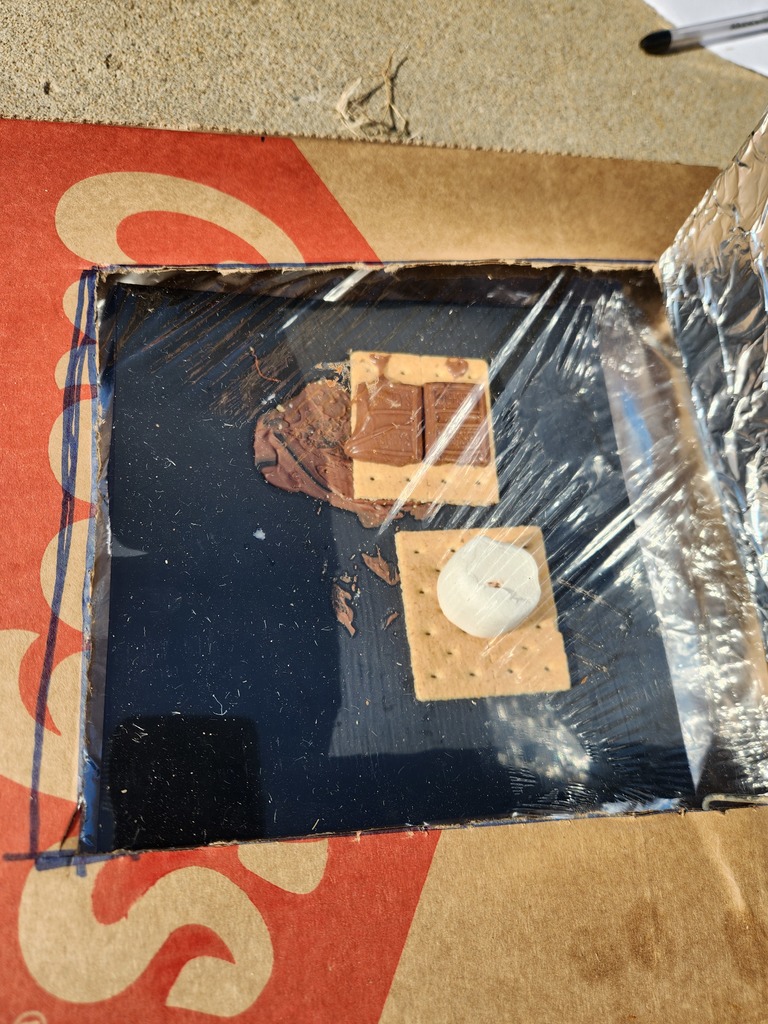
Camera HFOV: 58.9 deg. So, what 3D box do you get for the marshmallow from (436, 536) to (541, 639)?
[{"bbox_3d":[0.039,0.028,0.252,0.035,0.026,0.035,-2,73,-11],"label":"marshmallow"}]

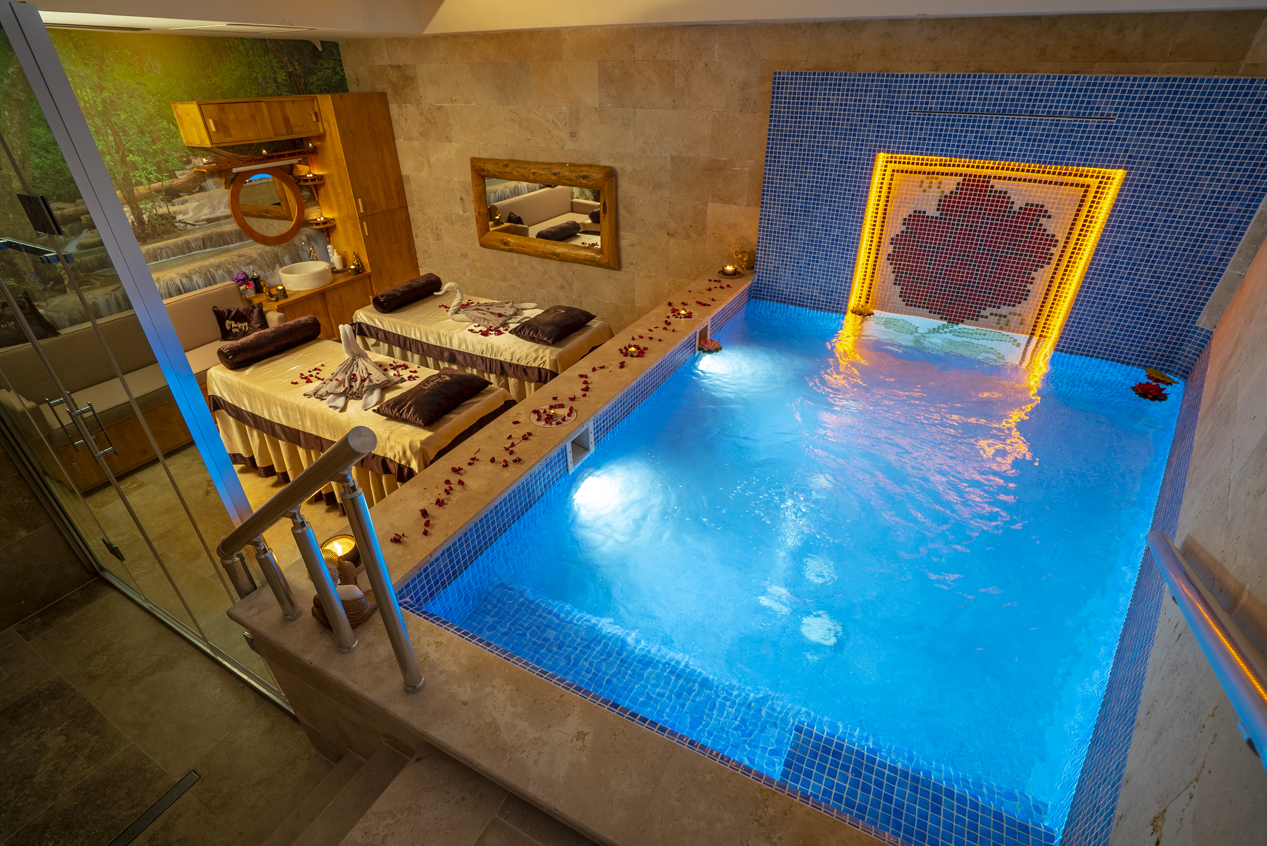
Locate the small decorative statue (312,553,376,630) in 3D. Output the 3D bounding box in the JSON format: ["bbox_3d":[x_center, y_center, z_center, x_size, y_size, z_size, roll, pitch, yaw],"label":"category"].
[{"bbox_3d":[-0.857,0.479,1.648,0.185,0.200,0.140,-4,32,-7],"label":"small decorative statue"}]

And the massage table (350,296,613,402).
[{"bbox_3d":[-1.206,-0.494,4.626,1.850,0.800,0.710,13,34,20],"label":"massage table"}]

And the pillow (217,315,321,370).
[{"bbox_3d":[-2.442,-0.553,3.804,0.175,0.172,0.630,16,35,23],"label":"pillow"}]

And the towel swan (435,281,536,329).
[{"bbox_3d":[-1.130,-0.932,4.308,0.670,0.280,0.450,-5,32,-8],"label":"towel swan"}]

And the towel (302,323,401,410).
[{"bbox_3d":[-1.669,-0.335,3.312,0.560,0.320,0.520,-11,34,-18],"label":"towel"}]

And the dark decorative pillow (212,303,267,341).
[{"bbox_3d":[-3.310,-0.851,4.761,0.390,0.300,0.120,-5,17,-9],"label":"dark decorative pillow"}]

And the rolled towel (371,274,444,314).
[{"bbox_3d":[-1.853,-1.079,4.654,0.170,0.170,0.620,14,35,21],"label":"rolled towel"}]

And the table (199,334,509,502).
[{"bbox_3d":[-1.742,0.070,3.720,1.820,0.800,0.700,15,35,22],"label":"table"}]

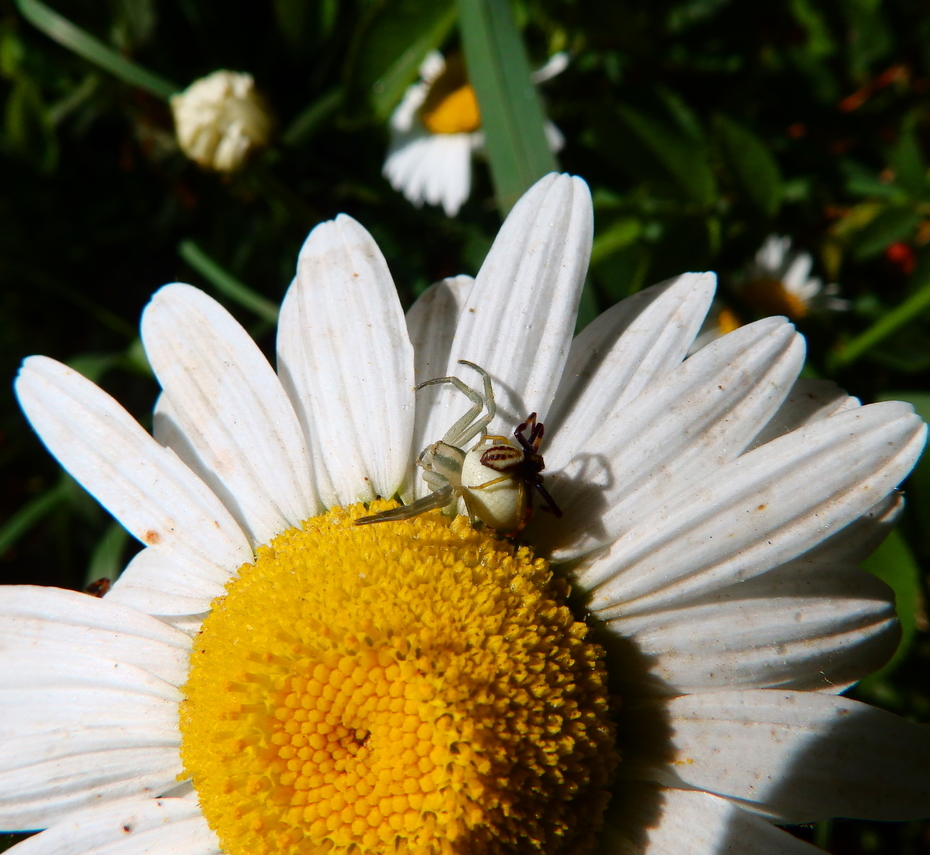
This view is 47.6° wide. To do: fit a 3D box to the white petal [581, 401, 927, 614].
[{"bbox_3d":[0.013,0.004,0.049,0.018,0.003,0.005,-29,78,7],"label":"white petal"}]

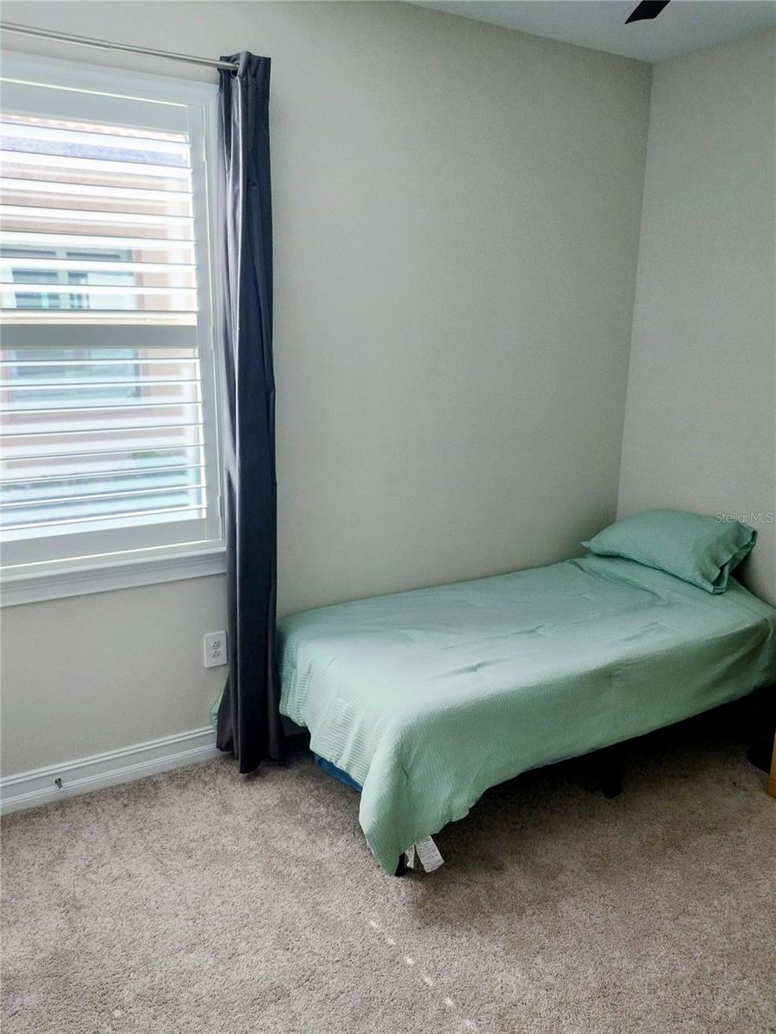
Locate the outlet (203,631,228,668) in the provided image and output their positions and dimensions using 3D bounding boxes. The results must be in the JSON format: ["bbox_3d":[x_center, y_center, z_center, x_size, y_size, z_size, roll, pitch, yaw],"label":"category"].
[{"bbox_3d":[-0.656,0.507,2.857,0.080,0.129,0.010,-7,17,-28],"label":"outlet"}]

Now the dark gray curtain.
[{"bbox_3d":[-0.501,-0.248,2.639,0.230,2.470,0.130,-7,17,-28],"label":"dark gray curtain"}]

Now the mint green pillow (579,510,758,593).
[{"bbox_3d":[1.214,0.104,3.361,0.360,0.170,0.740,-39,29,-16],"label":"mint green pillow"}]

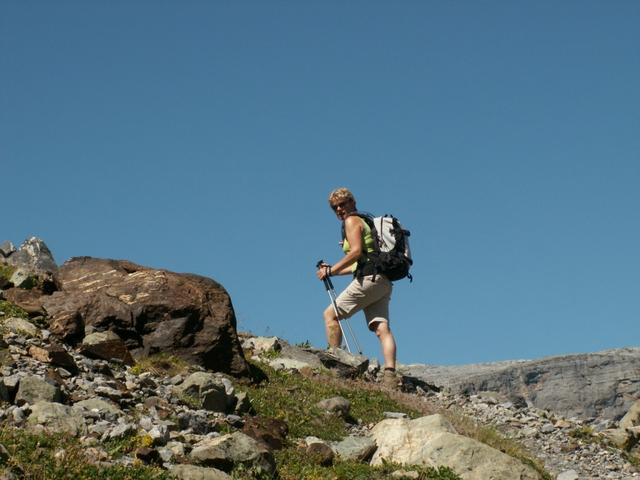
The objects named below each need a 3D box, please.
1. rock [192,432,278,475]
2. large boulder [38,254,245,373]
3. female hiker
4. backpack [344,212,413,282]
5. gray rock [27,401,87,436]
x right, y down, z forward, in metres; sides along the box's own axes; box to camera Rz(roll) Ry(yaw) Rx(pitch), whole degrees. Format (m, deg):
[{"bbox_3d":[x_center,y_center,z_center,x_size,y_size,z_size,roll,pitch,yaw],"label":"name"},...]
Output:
[{"bbox_3d":[-0.544,1.344,12.800,0.530,0.270,0.400,0,-7,0],"label":"rock"},{"bbox_3d":[-1.321,0.579,15.400,1.560,0.900,1.150,0,-7,0],"label":"large boulder"},{"bbox_3d":[0.309,0.381,16.300,0.680,1.600,0.520,-1,-7,6],"label":"female hiker"},{"bbox_3d":[0.477,0.060,16.300,0.440,0.530,0.340,-12,-7,4],"label":"backpack"},{"bbox_3d":[-1.723,1.167,13.300,0.390,0.240,0.310,0,-7,0],"label":"gray rock"}]

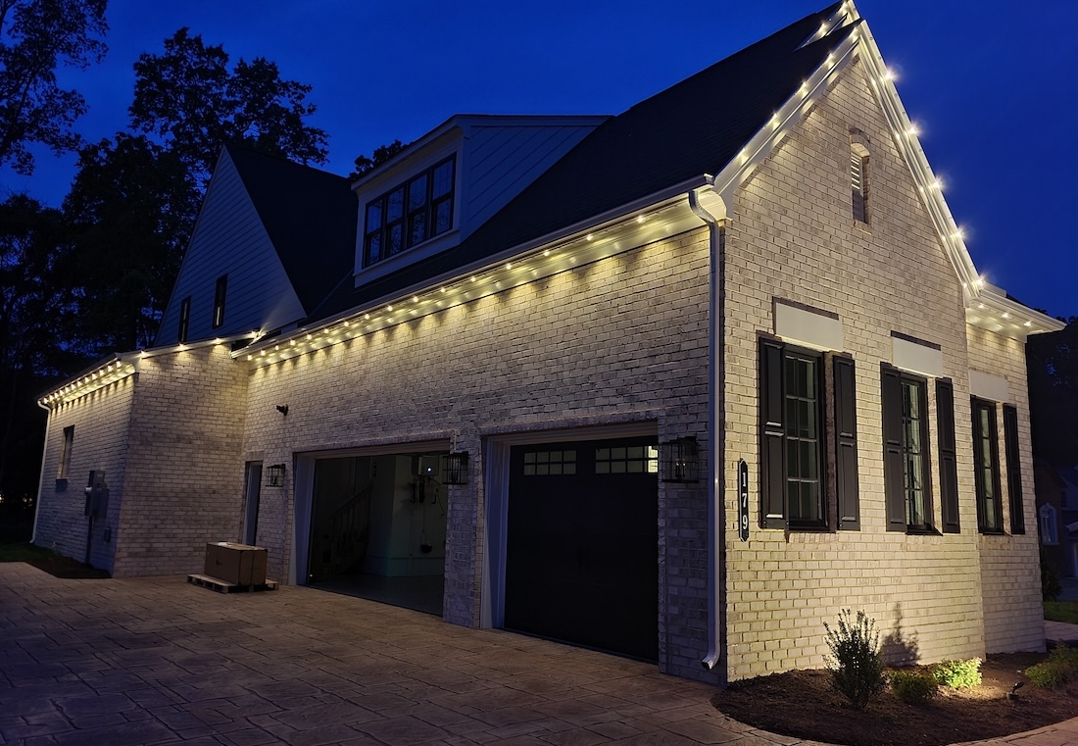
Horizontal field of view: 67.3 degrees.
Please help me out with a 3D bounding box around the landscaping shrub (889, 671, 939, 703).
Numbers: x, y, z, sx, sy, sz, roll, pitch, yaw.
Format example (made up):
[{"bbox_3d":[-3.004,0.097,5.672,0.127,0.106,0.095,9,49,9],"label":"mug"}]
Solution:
[{"bbox_3d":[3.147,2.638,6.780,0.390,0.260,0.380,9,-12,-37],"label":"landscaping shrub"}]

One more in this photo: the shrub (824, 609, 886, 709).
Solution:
[{"bbox_3d":[2.525,2.286,6.480,0.470,0.760,0.470,9,-12,-37],"label":"shrub"}]

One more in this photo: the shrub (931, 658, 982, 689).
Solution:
[{"bbox_3d":[3.949,2.833,7.650,0.460,0.280,0.450,9,-12,-38],"label":"shrub"}]

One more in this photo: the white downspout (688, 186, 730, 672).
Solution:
[{"bbox_3d":[1.391,0.409,6.839,0.320,4.070,0.090,9,-12,-37],"label":"white downspout"}]

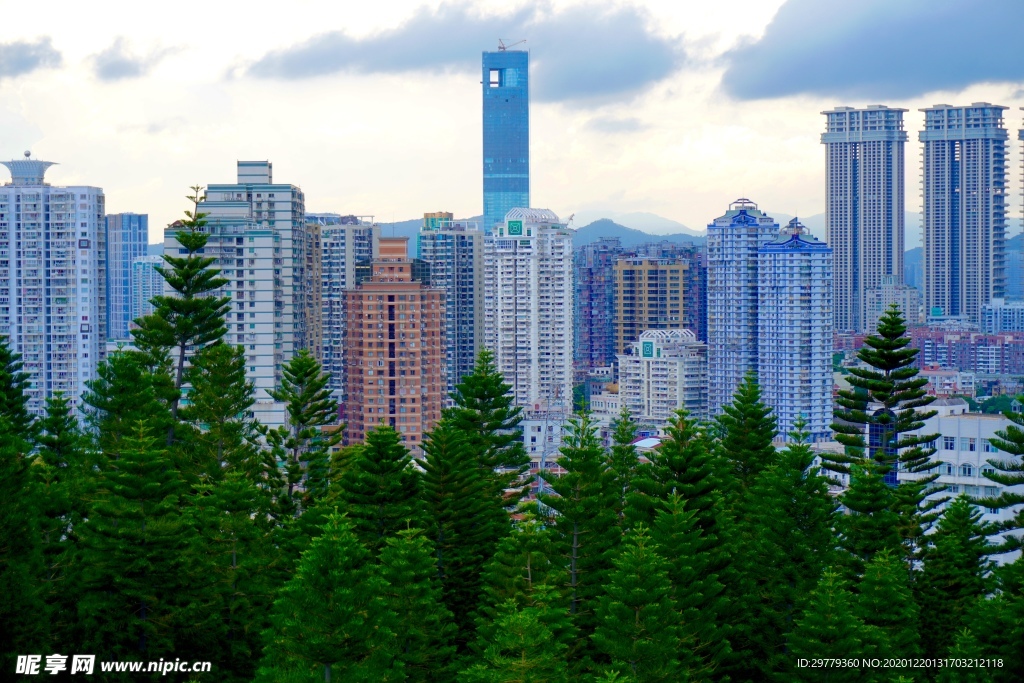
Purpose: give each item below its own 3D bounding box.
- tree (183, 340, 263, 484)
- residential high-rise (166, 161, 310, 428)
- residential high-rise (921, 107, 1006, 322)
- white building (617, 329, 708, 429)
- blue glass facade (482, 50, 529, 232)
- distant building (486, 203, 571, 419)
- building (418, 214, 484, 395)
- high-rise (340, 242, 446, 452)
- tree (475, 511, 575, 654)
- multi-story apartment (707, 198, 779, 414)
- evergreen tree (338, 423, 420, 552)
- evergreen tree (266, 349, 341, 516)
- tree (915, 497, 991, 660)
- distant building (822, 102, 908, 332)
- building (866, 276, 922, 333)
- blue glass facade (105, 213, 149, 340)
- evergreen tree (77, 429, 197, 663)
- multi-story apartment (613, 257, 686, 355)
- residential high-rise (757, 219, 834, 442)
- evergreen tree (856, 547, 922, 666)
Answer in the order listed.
[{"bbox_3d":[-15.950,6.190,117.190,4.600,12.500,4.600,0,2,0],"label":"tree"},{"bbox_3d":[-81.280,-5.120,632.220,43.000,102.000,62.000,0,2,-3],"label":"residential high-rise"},{"bbox_3d":[407.013,-105.292,1920.000,71.000,219.580,33.000,1,3,33],"label":"residential high-rise"},{"bbox_3d":[72.030,18.655,995.000,36.000,49.440,27.000,2,3,42],"label":"white building"},{"bbox_3d":[-6.450,-162.660,2425.170,50.000,335.000,44.000,0,2,-5],"label":"blue glass facade"},{"bbox_3d":[8.130,-11.800,1016.590,40.000,103.000,33.000,0,2,6],"label":"distant building"},{"bbox_3d":[-27.660,-9.160,986.530,28.000,99.000,24.000,-1,2,-15],"label":"building"},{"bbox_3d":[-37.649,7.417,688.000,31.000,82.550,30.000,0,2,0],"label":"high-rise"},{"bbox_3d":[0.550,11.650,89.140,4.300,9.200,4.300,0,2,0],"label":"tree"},{"bbox_3d":[106.729,-11.530,984.000,31.500,108.850,29.000,0,2,6],"label":"multi-story apartment"},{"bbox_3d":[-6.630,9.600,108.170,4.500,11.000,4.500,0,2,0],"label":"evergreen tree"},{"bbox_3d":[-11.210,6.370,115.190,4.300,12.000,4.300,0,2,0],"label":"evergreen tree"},{"bbox_3d":[27.882,15.693,135.000,4.700,11.770,4.700,0,2,0],"label":"tree"},{"bbox_3d":[321.242,-103.928,1945.000,71.000,220.620,33.000,1,3,33],"label":"distant building"},{"bbox_3d":[325.503,-23.886,1820.000,44.000,63.130,22.000,0,2,12],"label":"building"},{"bbox_3d":[-395.310,-58.930,2192.240,44.000,145.000,38.000,0,2,0],"label":"blue glass facade"},{"bbox_3d":[-21.005,12.065,120.000,6.500,14.570,6.500,0,2,0],"label":"evergreen tree"},{"bbox_3d":[66.621,1.922,1025.000,28.000,83.600,22.000,1,3,28],"label":"multi-story apartment"},{"bbox_3d":[126.905,-4.037,957.000,33.000,102.270,30.000,0,2,6],"label":"residential high-rise"},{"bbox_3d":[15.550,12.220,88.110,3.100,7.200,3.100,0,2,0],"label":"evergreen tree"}]

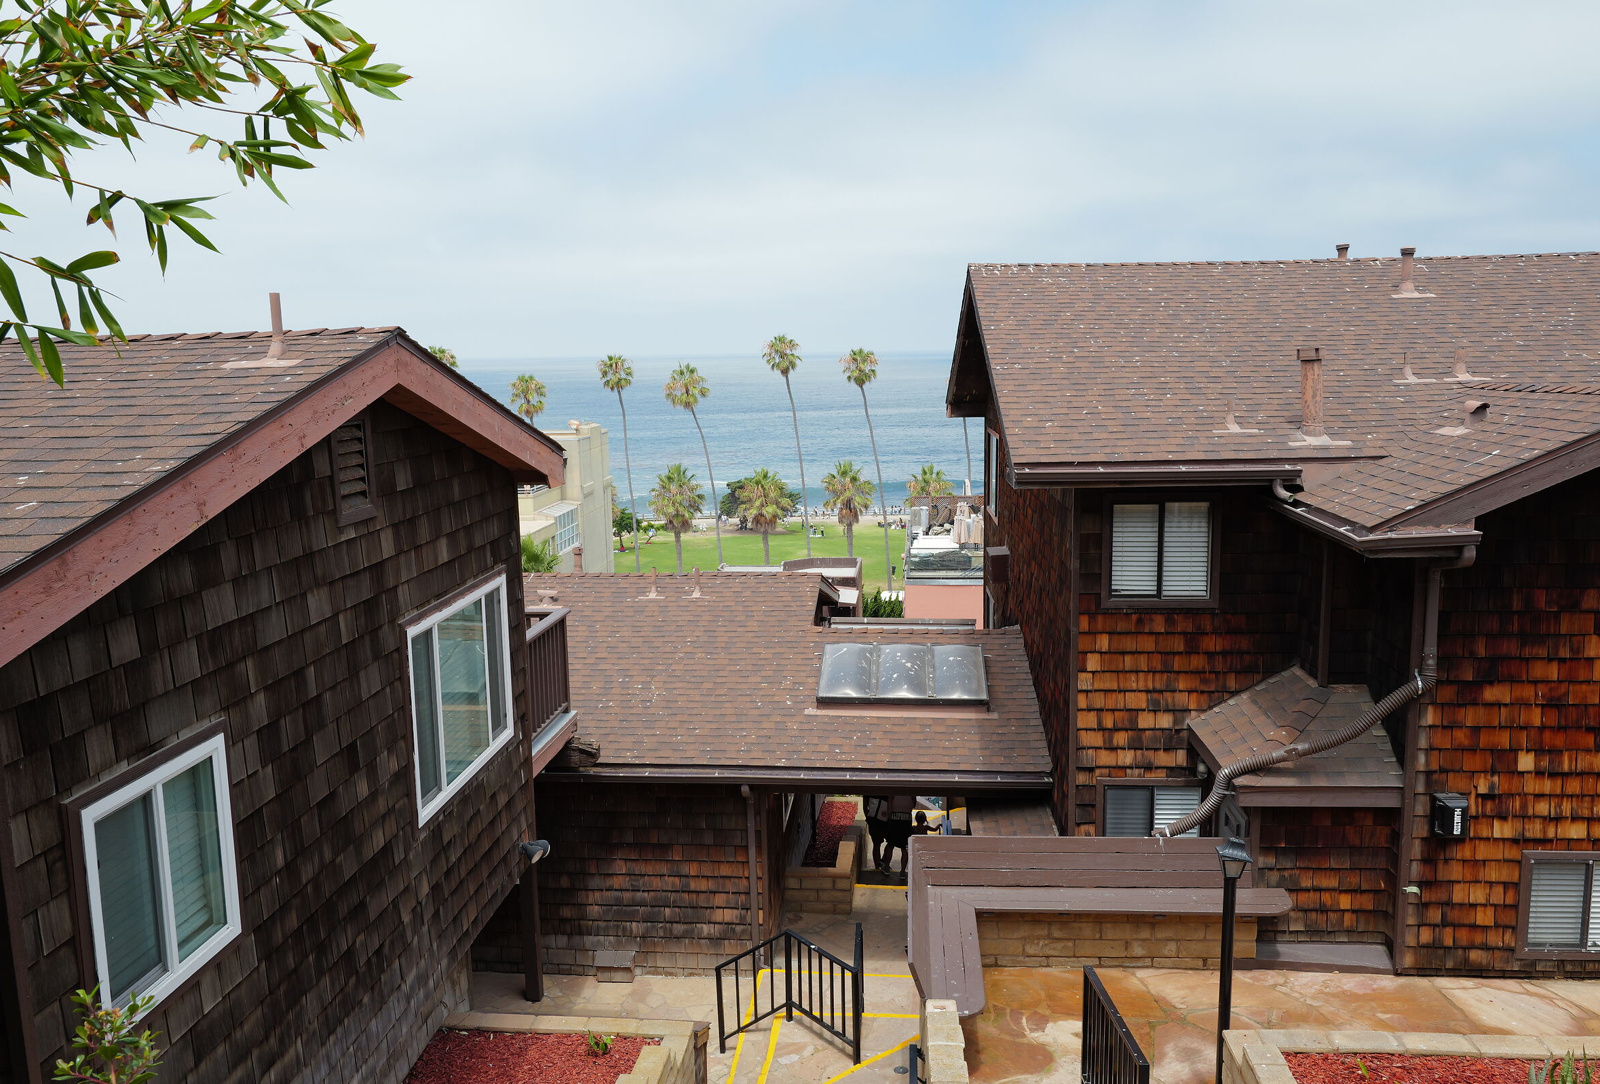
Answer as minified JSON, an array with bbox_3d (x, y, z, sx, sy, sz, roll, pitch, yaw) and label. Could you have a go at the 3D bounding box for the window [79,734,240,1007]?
[{"bbox_3d":[-3.370,1.780,6.722,0.100,1.210,1.230,0,9,5],"label":"window"}]

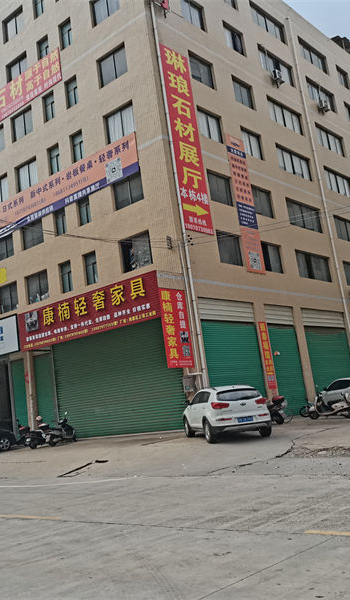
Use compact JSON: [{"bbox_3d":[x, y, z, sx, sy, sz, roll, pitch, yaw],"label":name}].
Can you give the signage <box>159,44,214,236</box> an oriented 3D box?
[{"bbox_3d":[0.585,-7.247,26.990,0.120,8.736,2.059,-15,-13,38],"label":"signage"}]

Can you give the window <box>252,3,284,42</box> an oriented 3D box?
[{"bbox_3d":[5.926,-17.479,38.073,0.150,1.433,3.829,-17,-14,40],"label":"window"}]

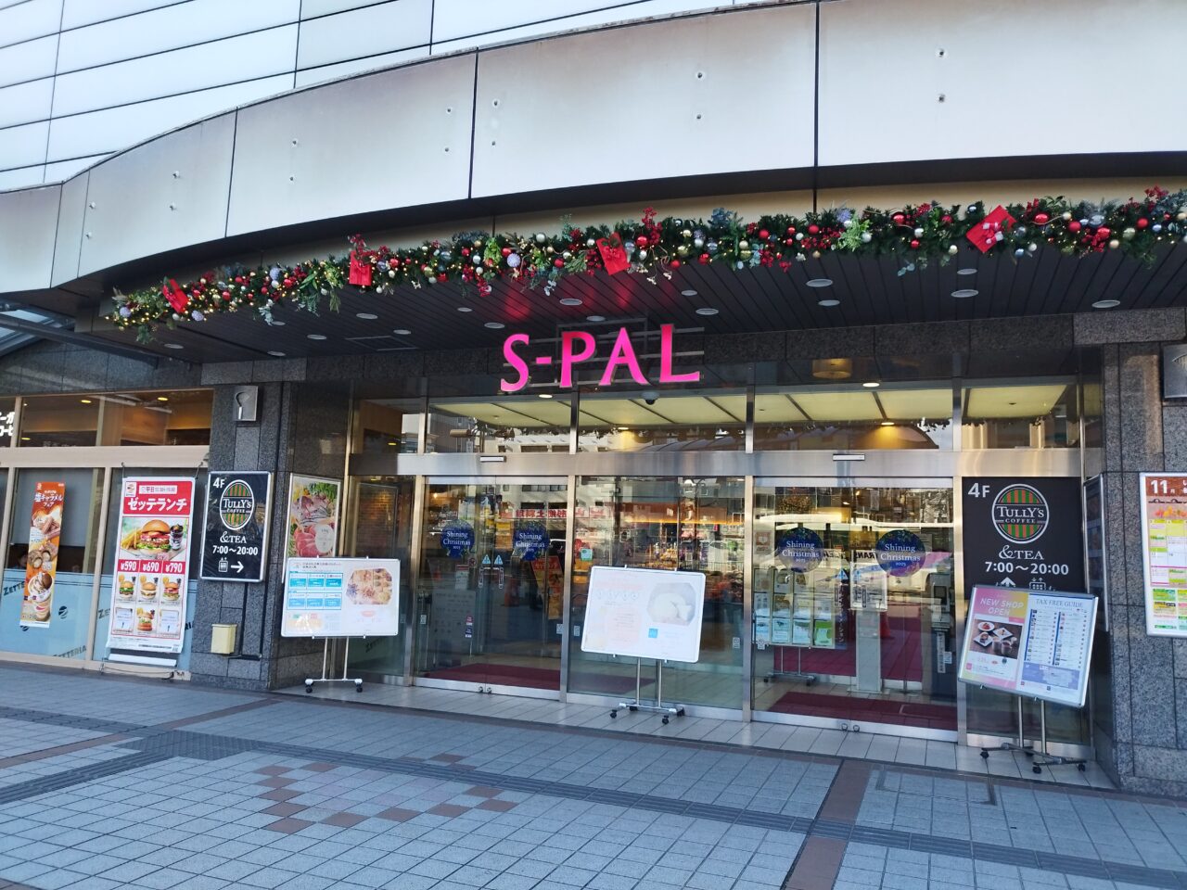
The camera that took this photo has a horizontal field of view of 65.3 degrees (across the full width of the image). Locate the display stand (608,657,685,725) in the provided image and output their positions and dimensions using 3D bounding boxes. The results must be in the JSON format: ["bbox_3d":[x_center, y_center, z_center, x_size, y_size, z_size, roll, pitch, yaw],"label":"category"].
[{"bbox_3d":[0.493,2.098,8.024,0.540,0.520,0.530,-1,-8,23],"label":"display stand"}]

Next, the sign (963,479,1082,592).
[{"bbox_3d":[3.395,0.760,7.330,0.874,1.017,0.030,-1,-8,22],"label":"sign"}]

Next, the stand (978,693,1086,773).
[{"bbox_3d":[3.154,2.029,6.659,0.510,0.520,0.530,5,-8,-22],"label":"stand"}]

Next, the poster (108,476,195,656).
[{"bbox_3d":[-4.445,1.189,9.305,0.980,1.715,0.030,-1,-8,22],"label":"poster"}]

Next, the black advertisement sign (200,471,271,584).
[{"bbox_3d":[-3.424,0.780,8.907,0.750,1.024,0.055,-1,-8,22],"label":"black advertisement sign"}]

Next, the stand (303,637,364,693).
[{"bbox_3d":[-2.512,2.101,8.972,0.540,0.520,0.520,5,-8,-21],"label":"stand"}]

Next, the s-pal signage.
[{"bbox_3d":[0.024,-0.759,8.144,1.860,0.525,0.120,-1,-8,22],"label":"s-pal signage"}]

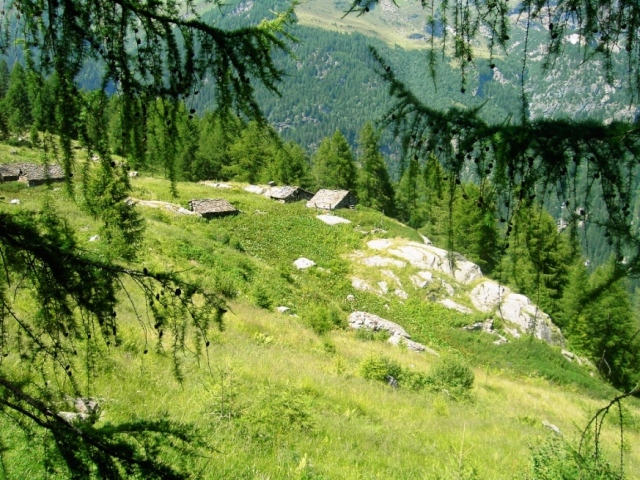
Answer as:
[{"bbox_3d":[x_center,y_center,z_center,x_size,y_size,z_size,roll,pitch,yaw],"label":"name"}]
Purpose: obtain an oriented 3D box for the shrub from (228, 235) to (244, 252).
[{"bbox_3d":[-6.968,0.292,54.000,1.340,1.350,1.250,-1,12,0],"label":"shrub"}]

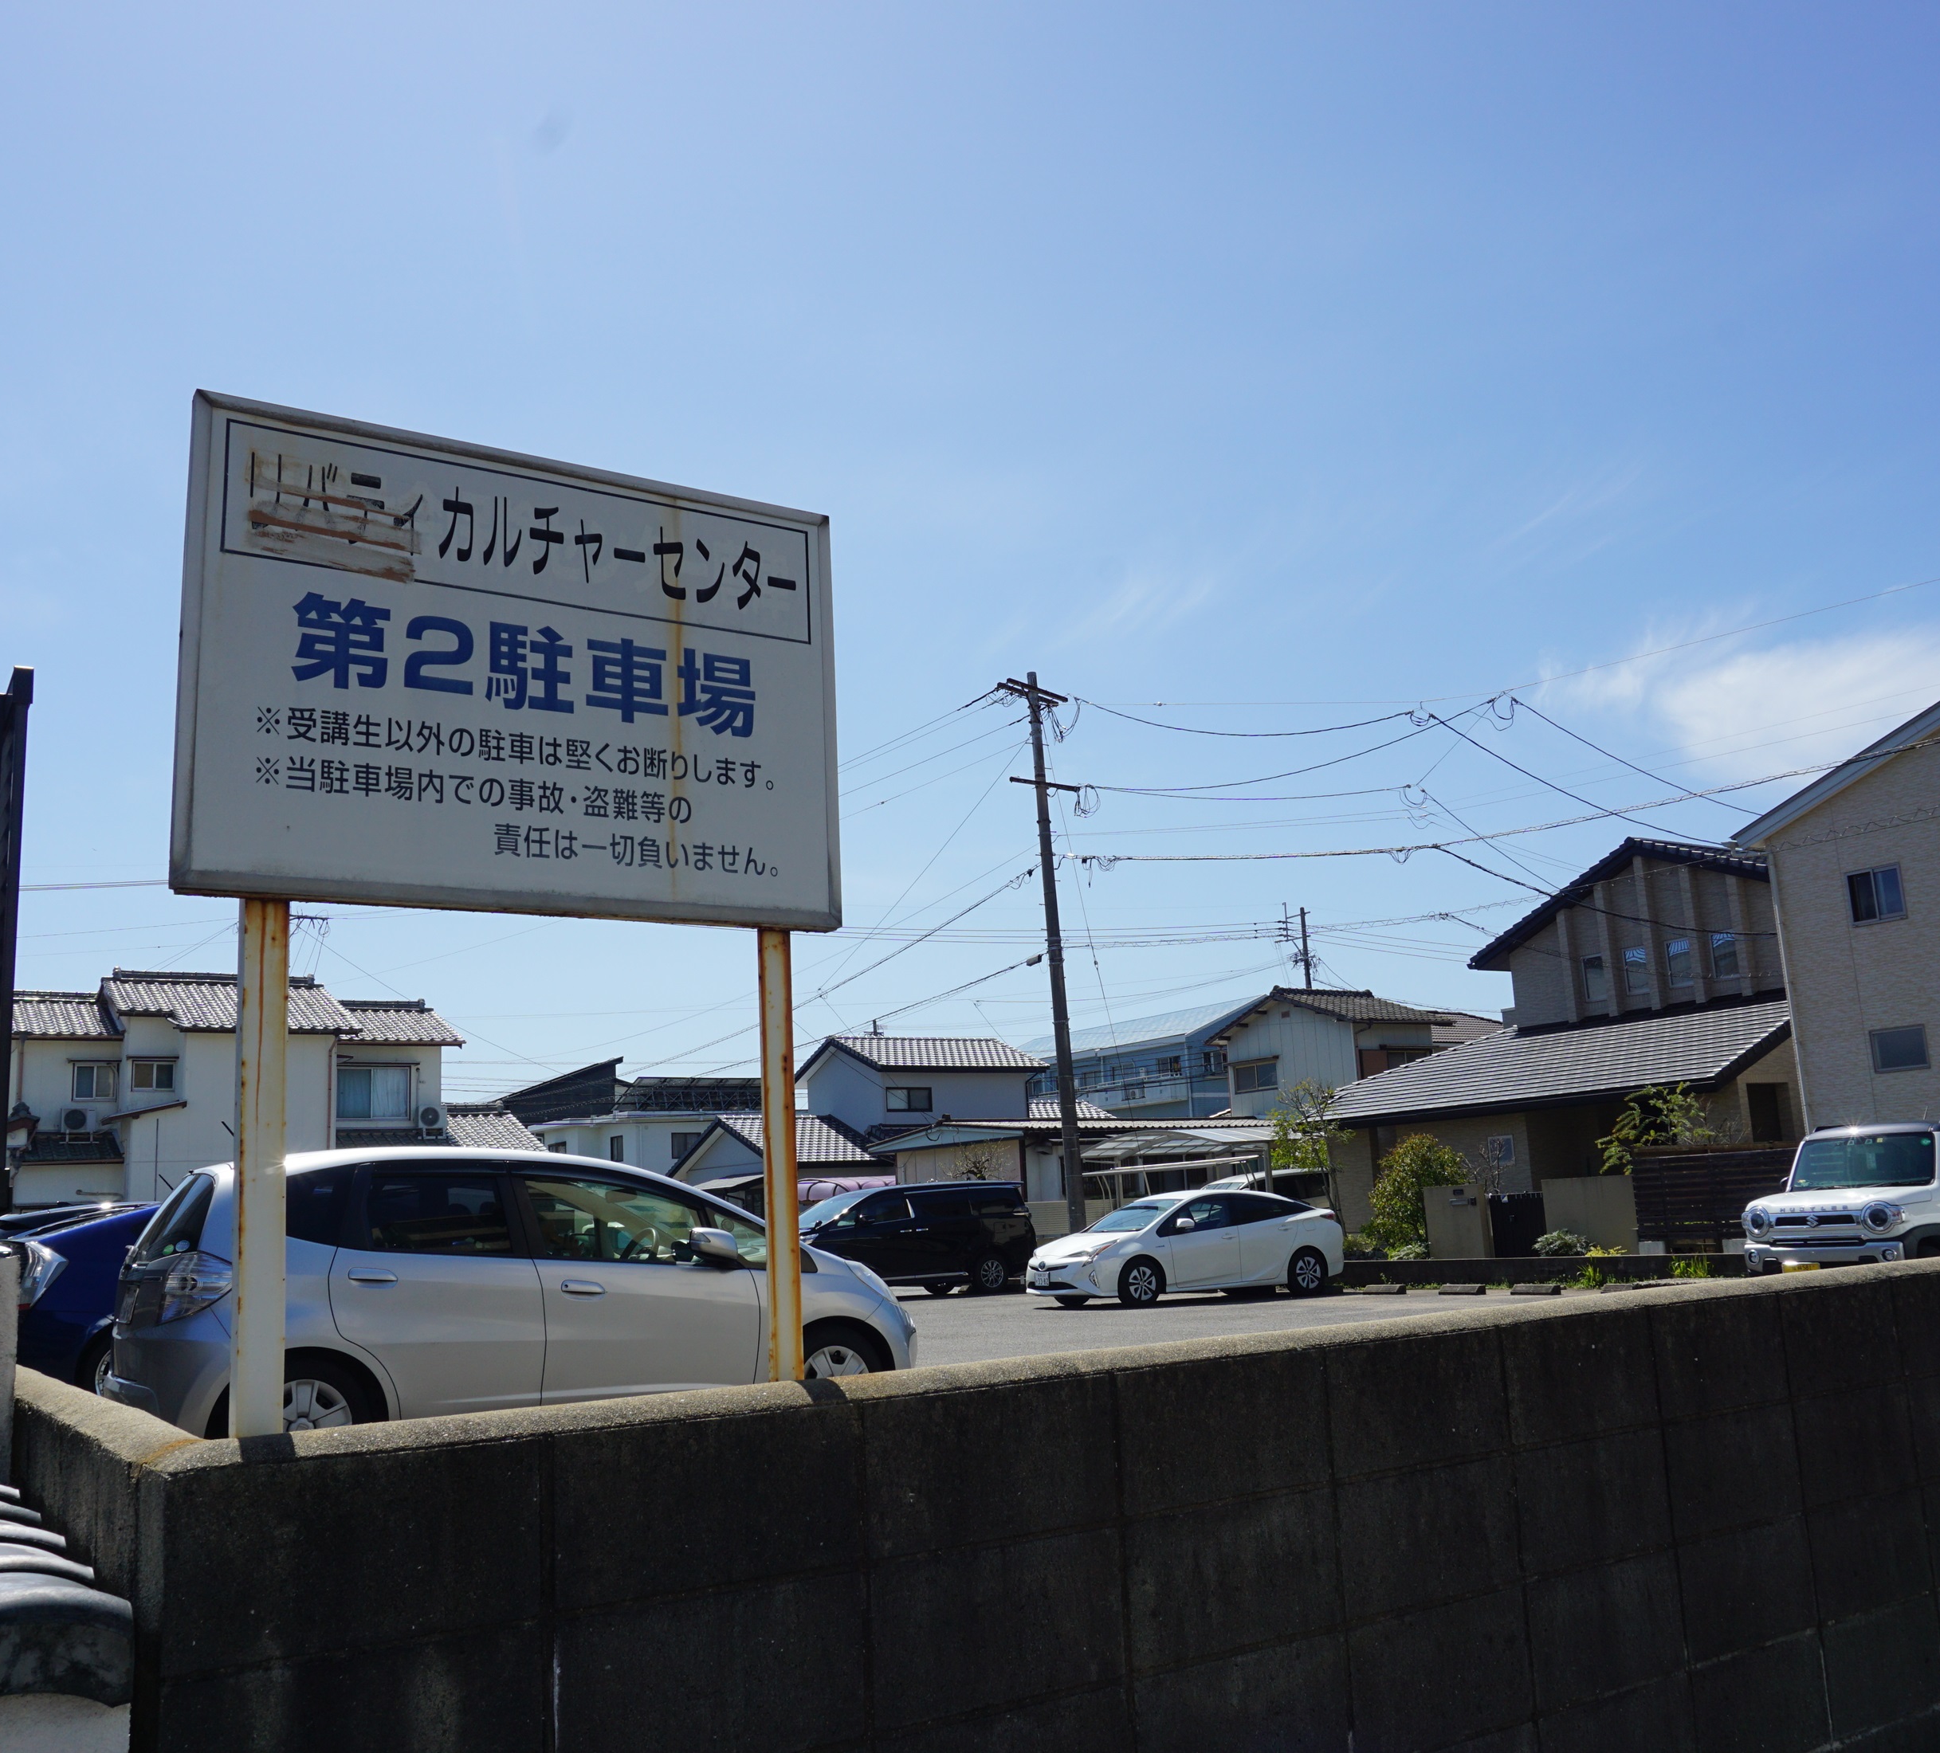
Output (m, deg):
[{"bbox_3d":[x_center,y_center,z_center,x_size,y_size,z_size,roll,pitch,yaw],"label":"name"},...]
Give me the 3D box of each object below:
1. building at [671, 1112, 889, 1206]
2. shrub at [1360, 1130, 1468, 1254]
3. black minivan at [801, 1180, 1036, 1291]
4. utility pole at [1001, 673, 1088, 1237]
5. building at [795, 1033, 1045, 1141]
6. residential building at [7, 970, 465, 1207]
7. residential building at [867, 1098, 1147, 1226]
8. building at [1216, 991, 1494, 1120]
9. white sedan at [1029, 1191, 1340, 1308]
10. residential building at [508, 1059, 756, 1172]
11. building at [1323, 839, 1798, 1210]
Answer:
[{"bbox_3d":[-5.045,9.391,52.575,5.500,4.400,7.000,5,-13,-34],"label":"building"},{"bbox_3d":[6.791,4.934,27.221,1.600,1.950,1.650,5,-13,-34],"label":"shrub"},{"bbox_3d":[-1.305,6.326,30.347,4.930,1.935,1.850,4,-13,-34],"label":"black minivan"},{"bbox_3d":[1.723,1.517,35.296,0.500,11.700,1.800,-13,-15,42],"label":"utility pole"},{"bbox_3d":[-1.548,8.763,58.516,6.867,6.896,5.933,4,-13,-34],"label":"building"},{"bbox_3d":[-18.382,6.257,42.885,10.556,7.866,7.500,4,-13,-34],"label":"residential building"},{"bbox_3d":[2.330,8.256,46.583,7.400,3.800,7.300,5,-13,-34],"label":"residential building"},{"bbox_3d":[11.658,7.143,53.307,6.400,7.400,6.400,5,-13,-34],"label":"building"},{"bbox_3d":[2.896,4.938,23.478,4.540,1.470,1.760,3,-12,-29],"label":"white sedan"},{"bbox_3d":[-13.370,12.144,74.966,11.800,8.500,8.200,5,-13,-34],"label":"residential building"},{"bbox_3d":[14.711,3.226,36.060,10.400,7.800,9.900,5,-13,-34],"label":"building"}]

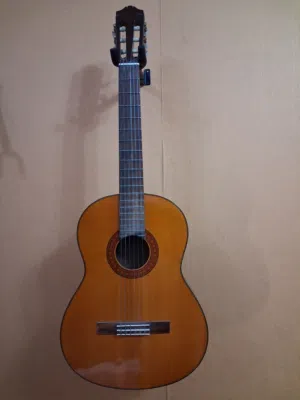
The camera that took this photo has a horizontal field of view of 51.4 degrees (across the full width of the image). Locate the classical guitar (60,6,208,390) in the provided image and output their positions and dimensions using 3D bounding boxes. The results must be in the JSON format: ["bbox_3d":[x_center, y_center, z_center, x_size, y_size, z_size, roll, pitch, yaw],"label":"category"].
[{"bbox_3d":[-0.046,-0.027,0.829,0.368,0.995,0.105,-1,-2,-1],"label":"classical guitar"}]

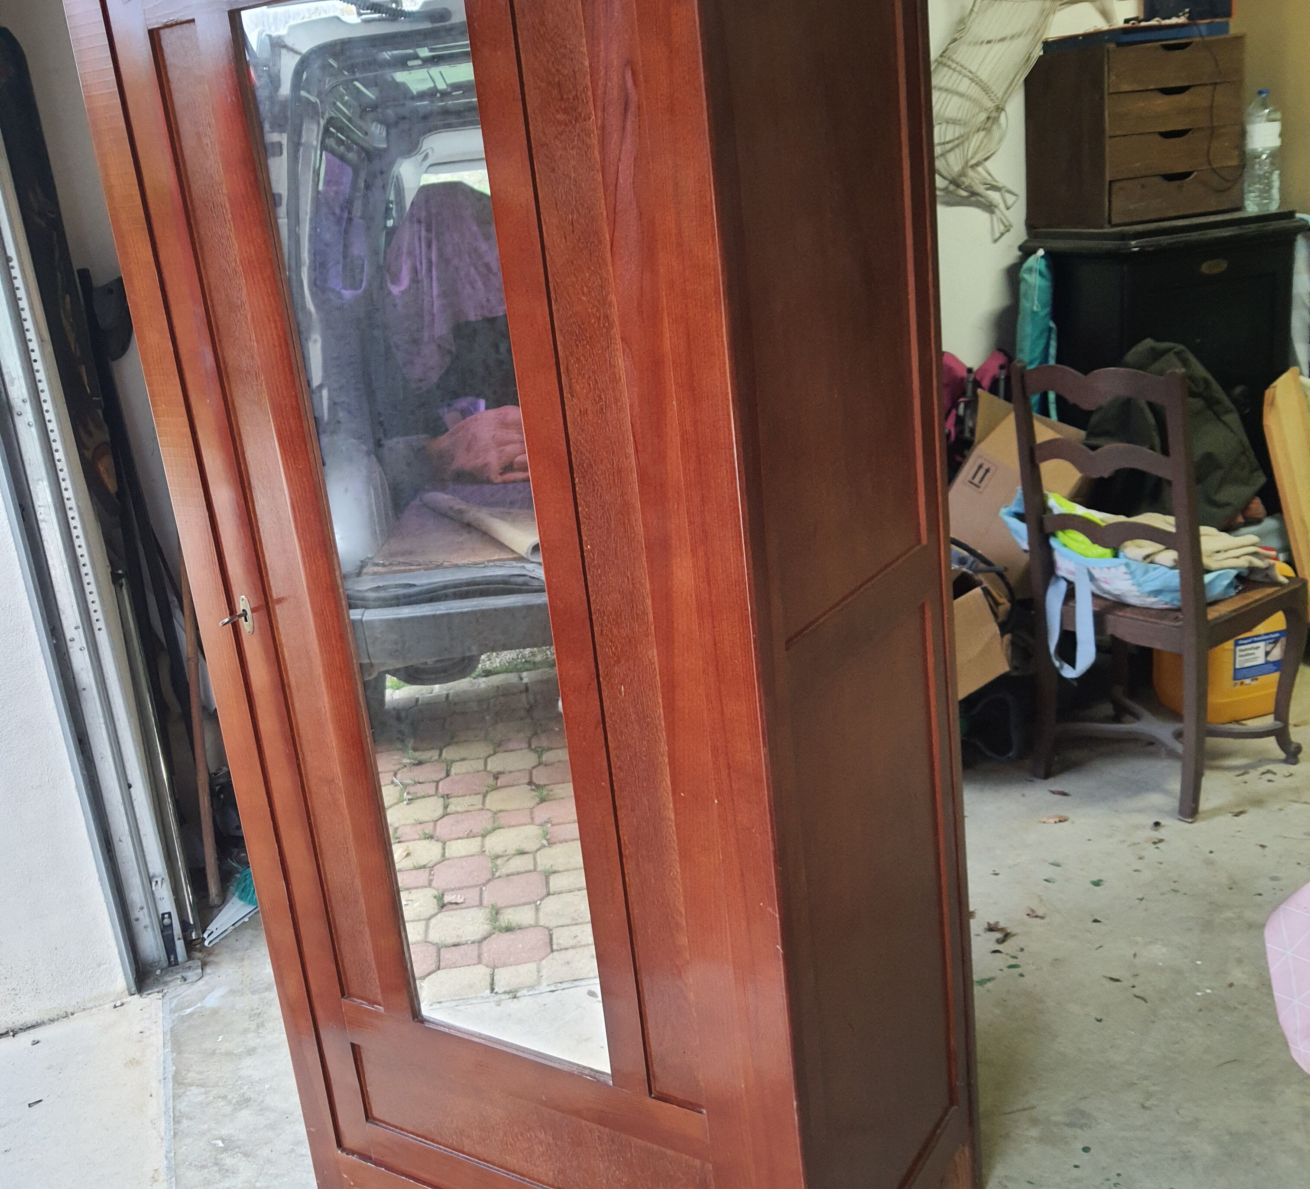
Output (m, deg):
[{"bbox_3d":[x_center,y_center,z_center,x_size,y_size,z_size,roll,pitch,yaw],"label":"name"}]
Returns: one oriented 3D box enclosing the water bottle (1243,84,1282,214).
[{"bbox_3d":[1.571,-1.145,3.385,0.088,0.302,0.088,-12,18,-19],"label":"water bottle"}]

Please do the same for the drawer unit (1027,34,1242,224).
[{"bbox_3d":[1.315,-1.262,3.610,0.452,0.446,0.336,-12,18,-19],"label":"drawer unit"}]

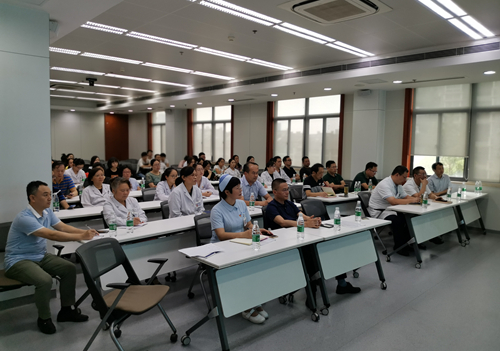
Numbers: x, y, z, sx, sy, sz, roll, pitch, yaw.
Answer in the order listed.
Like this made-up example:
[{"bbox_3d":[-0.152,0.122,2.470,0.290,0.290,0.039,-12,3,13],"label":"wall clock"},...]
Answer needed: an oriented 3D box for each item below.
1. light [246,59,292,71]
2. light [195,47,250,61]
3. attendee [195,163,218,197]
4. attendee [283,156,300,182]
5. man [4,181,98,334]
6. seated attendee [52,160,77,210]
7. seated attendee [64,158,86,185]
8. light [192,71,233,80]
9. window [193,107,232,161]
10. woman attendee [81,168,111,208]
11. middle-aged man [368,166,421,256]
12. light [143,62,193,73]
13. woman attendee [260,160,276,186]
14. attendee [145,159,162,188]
[{"bbox_3d":[0.424,-2.241,7.563,1.193,0.070,0.253,-4,7,-44],"label":"light"},{"bbox_3d":[-0.444,-2.106,6.529,1.125,0.060,0.190,-4,7,-44],"label":"light"},{"bbox_3d":[-0.686,0.428,6.122,0.500,1.230,0.740,-4,7,-44],"label":"attendee"},{"bbox_3d":[0.900,0.251,8.312,0.550,1.320,0.800,-4,7,-43],"label":"attendee"},{"bbox_3d":[-1.763,0.686,3.252,0.840,1.250,0.540,2,5,14],"label":"man"},{"bbox_3d":[-2.402,0.507,4.799,0.820,1.340,0.540,5,7,41],"label":"seated attendee"},{"bbox_3d":[-3.176,0.307,6.987,0.500,1.240,0.740,-4,7,-44],"label":"seated attendee"},{"bbox_3d":[-0.792,-2.298,8.662,1.178,0.060,0.205,-4,7,-44],"label":"light"},{"bbox_3d":[-1.340,-1.516,13.627,0.120,1.920,2.400,-4,7,-43],"label":"window"},{"bbox_3d":[-1.996,0.528,5.127,0.800,1.250,0.500,4,6,36],"label":"woman attendee"},{"bbox_3d":[2.171,0.517,5.648,0.850,1.310,0.600,6,7,43],"label":"middle-aged man"},{"bbox_3d":[-1.669,-2.234,7.811,1.155,0.060,0.198,-4,7,-44],"label":"light"},{"bbox_3d":[0.518,0.316,7.724,0.480,1.220,0.740,-4,7,-44],"label":"woman attendee"},{"bbox_3d":[-1.726,0.355,6.962,0.780,1.280,0.480,5,7,41],"label":"attendee"}]

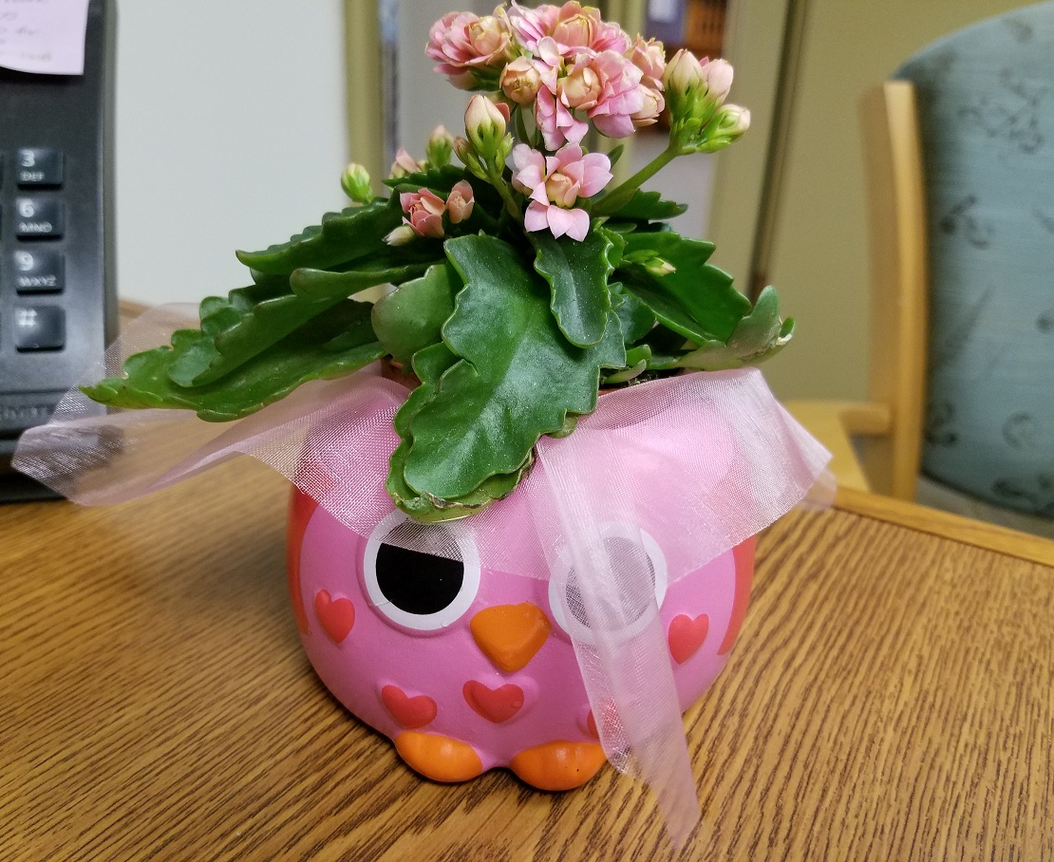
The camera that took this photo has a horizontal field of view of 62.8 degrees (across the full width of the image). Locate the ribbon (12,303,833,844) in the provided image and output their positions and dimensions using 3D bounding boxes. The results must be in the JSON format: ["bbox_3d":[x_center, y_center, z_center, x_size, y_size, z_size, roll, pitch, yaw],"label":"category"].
[{"bbox_3d":[-0.028,0.019,0.193,0.185,0.077,0.104,2,21,0],"label":"ribbon"}]

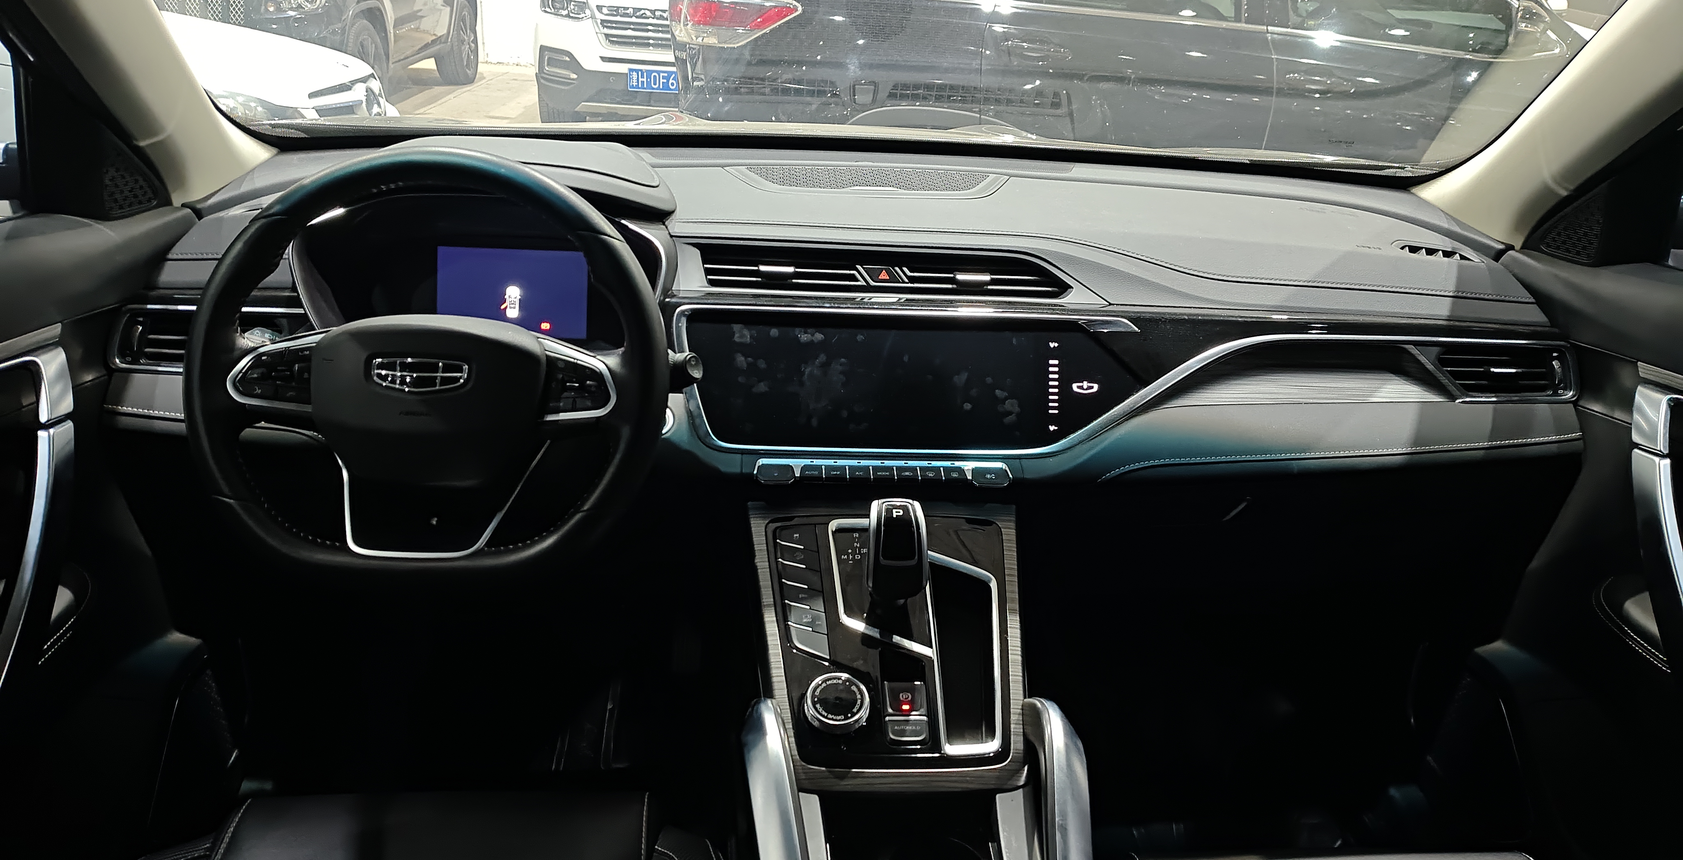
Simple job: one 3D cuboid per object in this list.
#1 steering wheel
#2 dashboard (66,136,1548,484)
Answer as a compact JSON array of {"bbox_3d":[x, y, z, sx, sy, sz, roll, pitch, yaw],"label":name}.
[{"bbox_3d":[-0.323,-0.051,0.889,0.372,0.347,0.090,1,-2,-4],"label":"steering wheel"},{"bbox_3d":[0.028,-0.160,1.218,1.450,0.310,0.500,1,21,-4],"label":"dashboard"}]

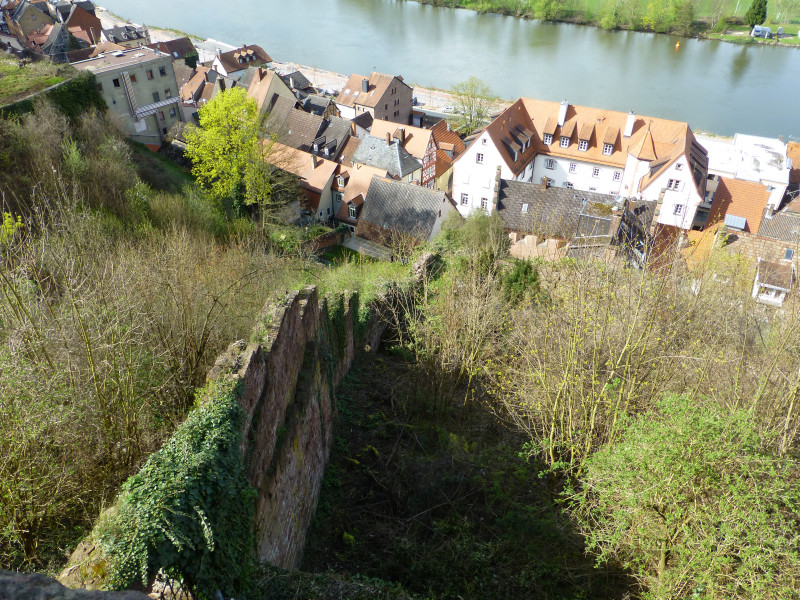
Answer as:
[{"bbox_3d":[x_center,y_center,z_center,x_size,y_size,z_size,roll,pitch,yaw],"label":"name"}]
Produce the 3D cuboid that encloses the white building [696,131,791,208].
[{"bbox_3d":[55.532,-20.571,97.377,14.112,8.232,22.260,16,37,23],"label":"white building"}]

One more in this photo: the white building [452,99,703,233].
[{"bbox_3d":[28.898,-20.758,91.379,35.616,15.624,22.680,17,38,24],"label":"white building"}]

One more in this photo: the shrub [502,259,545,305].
[{"bbox_3d":[12.397,-1.807,58.000,3.900,3.800,3.600,-1,34,0],"label":"shrub"}]

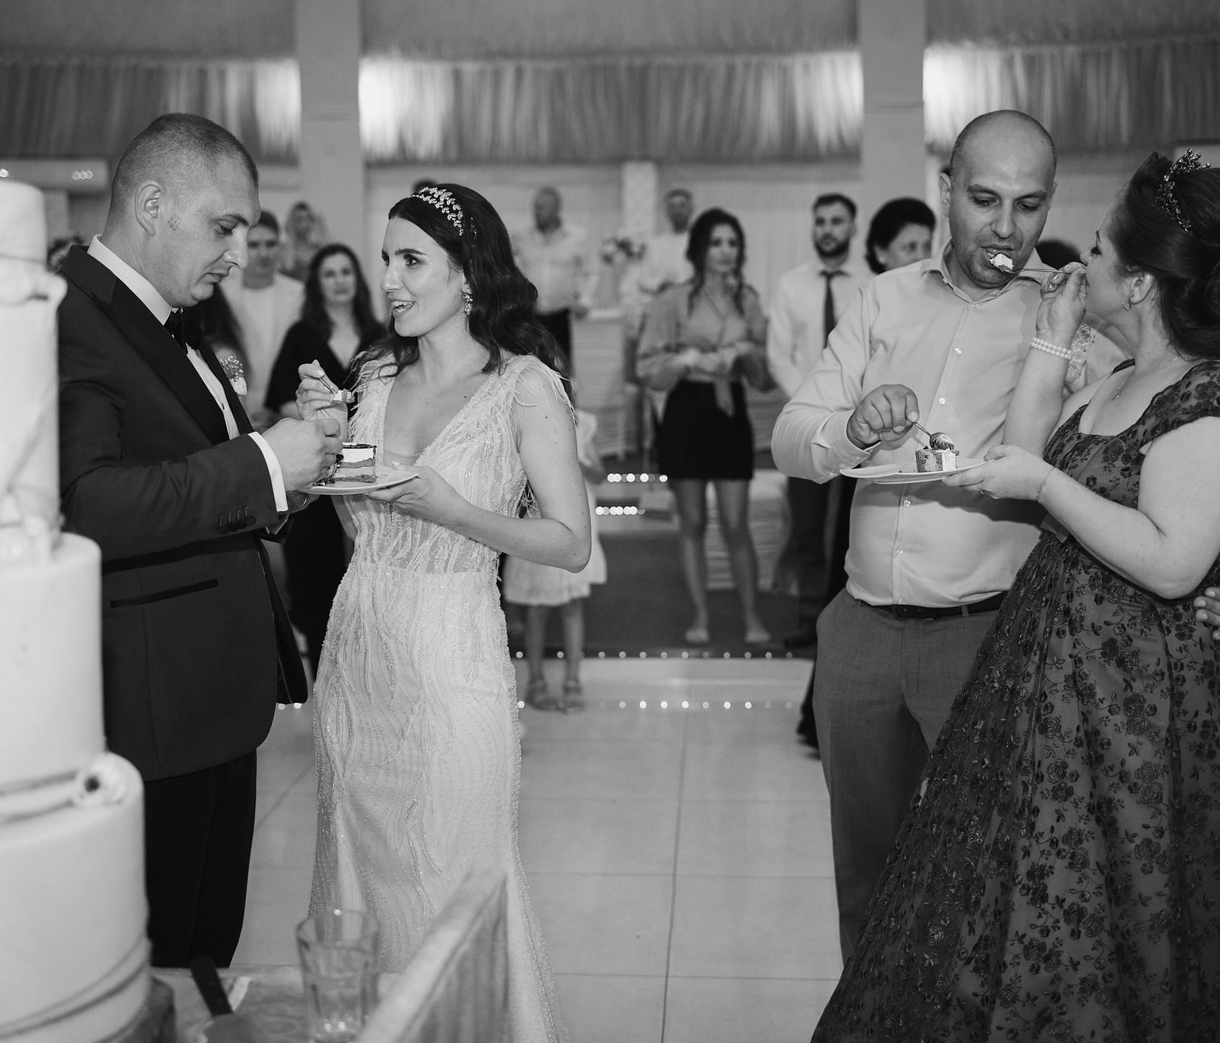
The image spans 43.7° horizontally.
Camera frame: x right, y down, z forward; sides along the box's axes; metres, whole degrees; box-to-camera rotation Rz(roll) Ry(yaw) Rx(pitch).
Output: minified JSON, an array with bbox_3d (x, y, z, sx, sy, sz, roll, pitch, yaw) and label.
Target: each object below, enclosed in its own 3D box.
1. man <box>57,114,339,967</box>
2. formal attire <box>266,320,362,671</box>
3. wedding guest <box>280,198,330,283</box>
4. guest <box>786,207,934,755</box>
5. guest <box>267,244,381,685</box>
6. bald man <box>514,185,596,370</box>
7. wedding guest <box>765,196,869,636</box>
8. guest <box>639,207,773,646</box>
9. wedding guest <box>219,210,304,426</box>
[{"bbox_3d":[-0.591,0.303,2.185,0.480,1.729,0.540,1,8,8],"label":"man"},{"bbox_3d":[-0.978,-0.050,5.447,0.480,1.346,0.310,-2,8,-10],"label":"formal attire"},{"bbox_3d":[-1.751,-1.029,8.841,0.450,1.653,0.300,-2,8,-11],"label":"wedding guest"},{"bbox_3d":[0.899,-0.134,4.831,0.580,1.765,0.420,-5,9,-30],"label":"guest"},{"bbox_3d":[-0.971,-0.153,5.432,0.480,1.654,0.320,-2,8,-10],"label":"guest"},{"bbox_3d":[-0.331,-1.066,8.838,0.500,1.720,0.320,-1,8,-6],"label":"bald man"},{"bbox_3d":[0.890,-0.404,6.106,0.530,1.781,0.300,1,8,11],"label":"wedding guest"},{"bbox_3d":[0.384,-0.371,6.009,0.530,1.690,0.360,-1,8,-3],"label":"guest"},{"bbox_3d":[-1.466,-0.427,6.503,0.520,1.762,0.300,-3,8,-14],"label":"wedding guest"}]

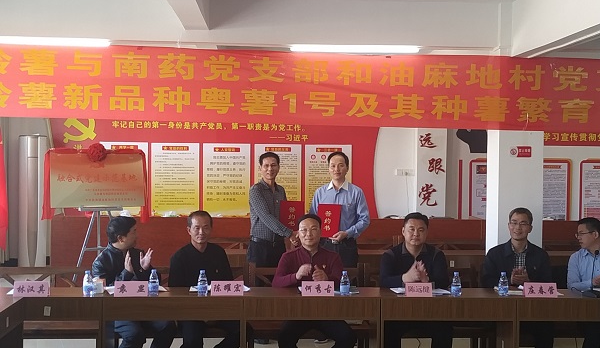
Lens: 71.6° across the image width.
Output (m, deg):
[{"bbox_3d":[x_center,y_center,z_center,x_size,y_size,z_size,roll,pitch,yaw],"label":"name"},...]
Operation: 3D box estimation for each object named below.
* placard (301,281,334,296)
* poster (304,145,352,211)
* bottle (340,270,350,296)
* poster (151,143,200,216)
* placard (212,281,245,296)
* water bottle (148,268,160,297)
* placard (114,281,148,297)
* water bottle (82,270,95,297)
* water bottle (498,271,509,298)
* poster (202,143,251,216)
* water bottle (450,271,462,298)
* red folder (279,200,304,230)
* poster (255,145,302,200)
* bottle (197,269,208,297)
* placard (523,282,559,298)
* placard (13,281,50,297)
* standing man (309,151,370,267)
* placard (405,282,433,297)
[{"bbox_3d":[0.117,0.726,2.637,0.206,0.092,0.045,1,2,-3],"label":"placard"},{"bbox_3d":[0.370,0.097,5.320,0.602,0.939,0.015,1,2,-3],"label":"poster"},{"bbox_3d":[0.291,0.702,2.667,0.062,0.156,0.062,1,2,-3],"label":"bottle"},{"bbox_3d":[-1.558,0.083,5.200,0.602,0.929,0.015,1,2,-3],"label":"poster"},{"bbox_3d":[-0.452,0.715,2.603,0.206,0.092,0.045,1,2,-3],"label":"placard"},{"bbox_3d":[-0.920,0.687,2.630,0.064,0.166,0.064,1,2,-3],"label":"water bottle"},{"bbox_3d":[-1.039,0.708,2.567,0.206,0.092,0.045,1,2,-3],"label":"placard"},{"bbox_3d":[-1.324,0.689,2.610,0.064,0.166,0.064,1,2,-3],"label":"water bottle"},{"bbox_3d":[1.338,0.723,2.730,0.062,0.156,0.062,1,2,-3],"label":"water bottle"},{"bbox_3d":[-0.921,0.088,5.250,0.598,0.934,0.015,1,2,-3],"label":"poster"},{"bbox_3d":[1.020,0.720,2.710,0.064,0.166,0.064,1,2,-3],"label":"water bottle"},{"bbox_3d":[-0.062,0.379,3.560,0.205,0.287,0.015,1,2,-6],"label":"red folder"},{"bbox_3d":[-0.334,0.105,6.400,0.720,1.130,0.020,1,2,-3],"label":"poster"},{"bbox_3d":[-0.618,0.695,2.650,0.064,0.166,0.064,1,2,-3],"label":"bottle"},{"bbox_3d":[1.569,0.754,2.710,0.210,0.092,0.070,1,2,-3],"label":"placard"},{"bbox_3d":[-1.668,0.718,2.585,0.212,0.092,0.070,1,2,-3],"label":"placard"},{"bbox_3d":[0.307,0.680,3.700,0.600,1.690,0.420,1,2,9],"label":"standing man"},{"bbox_3d":[0.769,0.753,2.690,0.175,0.090,0.065,1,2,-3],"label":"placard"}]

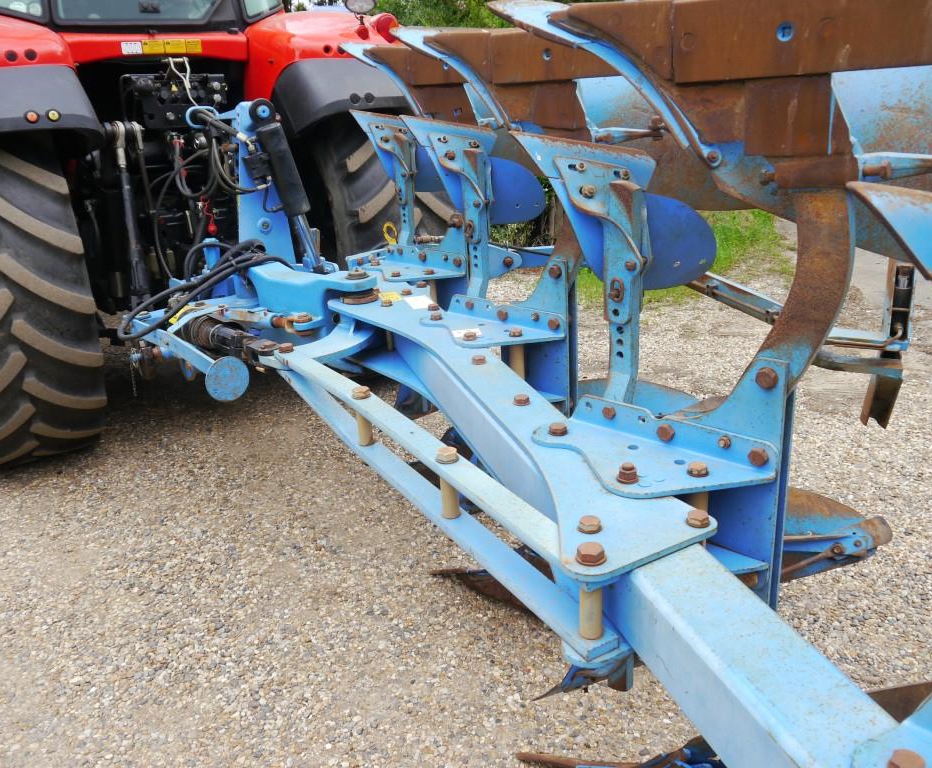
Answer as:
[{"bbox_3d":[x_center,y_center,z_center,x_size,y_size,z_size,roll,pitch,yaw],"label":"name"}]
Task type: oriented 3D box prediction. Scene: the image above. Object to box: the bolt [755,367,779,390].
[{"bbox_3d":[0.506,-0.010,1.391,0.036,0.036,0.015,14,26,38],"label":"bolt"}]

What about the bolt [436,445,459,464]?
[{"bbox_3d":[-0.037,0.140,1.599,0.042,0.019,0.042,-14,23,-27],"label":"bolt"}]

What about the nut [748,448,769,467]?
[{"bbox_3d":[0.506,0.127,1.432,0.033,0.031,0.014,14,26,38],"label":"nut"}]

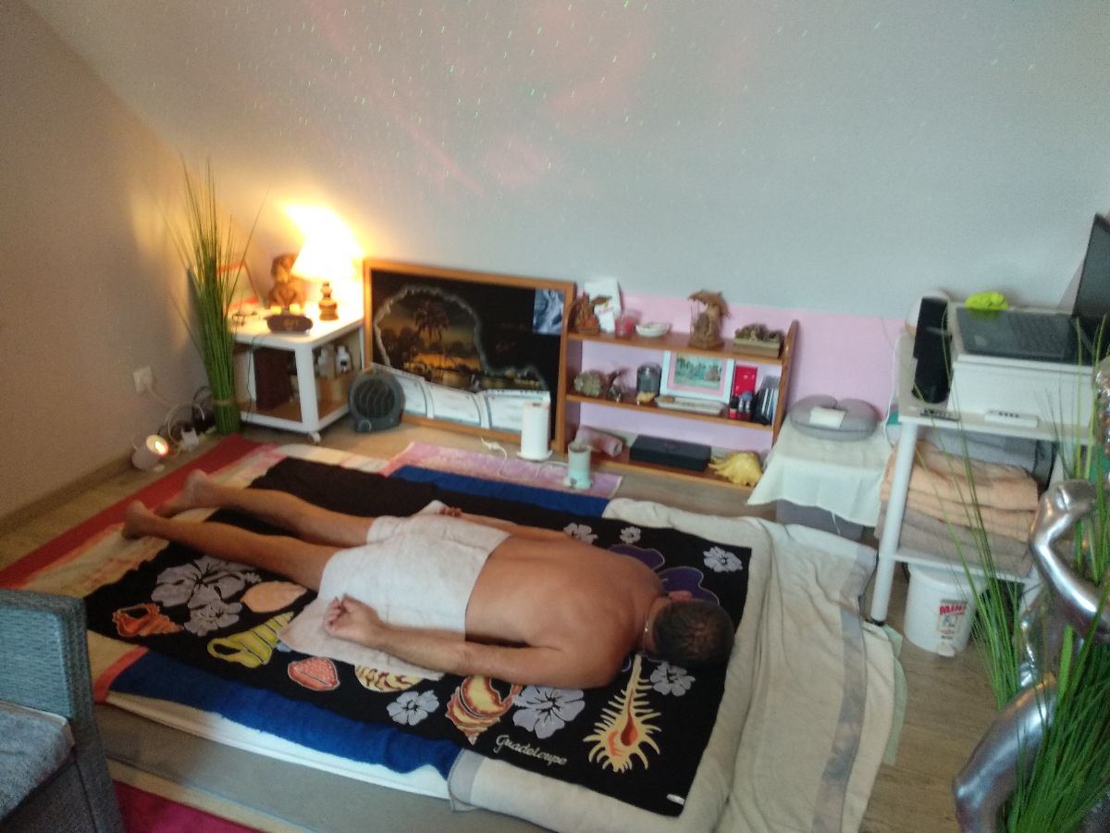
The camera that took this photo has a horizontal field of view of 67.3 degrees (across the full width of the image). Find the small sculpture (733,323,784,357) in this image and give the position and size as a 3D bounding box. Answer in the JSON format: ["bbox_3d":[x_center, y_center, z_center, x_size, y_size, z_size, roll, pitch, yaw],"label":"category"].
[{"bbox_3d":[0.735,-0.277,3.006,0.160,0.095,0.095,8,22,19],"label":"small sculpture"}]

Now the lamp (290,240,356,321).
[{"bbox_3d":[-1.006,-0.593,3.652,0.265,0.340,0.265,1,21,0],"label":"lamp"}]

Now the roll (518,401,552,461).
[{"bbox_3d":[-0.081,0.051,3.405,0.140,0.228,0.140,1,21,-1],"label":"roll"}]

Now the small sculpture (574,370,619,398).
[{"bbox_3d":[0.155,-0.135,3.332,0.150,0.083,0.100,8,22,19],"label":"small sculpture"}]

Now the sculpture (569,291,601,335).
[{"bbox_3d":[0.129,-0.412,3.278,0.120,0.160,0.090,7,22,13],"label":"sculpture"}]

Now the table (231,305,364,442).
[{"bbox_3d":[-1.121,-0.190,3.689,0.415,0.443,0.400,8,22,19],"label":"table"}]

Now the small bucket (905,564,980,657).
[{"bbox_3d":[1.074,0.516,2.322,0.200,0.210,0.200,5,22,8],"label":"small bucket"}]

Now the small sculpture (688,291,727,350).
[{"bbox_3d":[0.573,-0.377,3.158,0.150,0.205,0.125,8,22,16],"label":"small sculpture"}]

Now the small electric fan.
[{"bbox_3d":[-0.785,-0.082,3.651,0.235,0.258,0.145,-9,24,-26],"label":"small electric fan"}]

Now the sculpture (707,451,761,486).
[{"bbox_3d":[0.680,0.180,3.190,0.200,0.090,0.140,8,22,19],"label":"sculpture"}]

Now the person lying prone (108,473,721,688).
[{"bbox_3d":[-0.425,0.361,2.349,1.870,0.255,0.650,8,22,19],"label":"person lying prone"}]

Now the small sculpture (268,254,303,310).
[{"bbox_3d":[-1.244,-0.613,3.812,0.165,0.245,0.130,-5,22,-17],"label":"small sculpture"}]

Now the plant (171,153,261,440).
[{"bbox_3d":[-1.390,-0.453,3.449,0.340,1.100,0.340,8,22,19],"label":"plant"}]

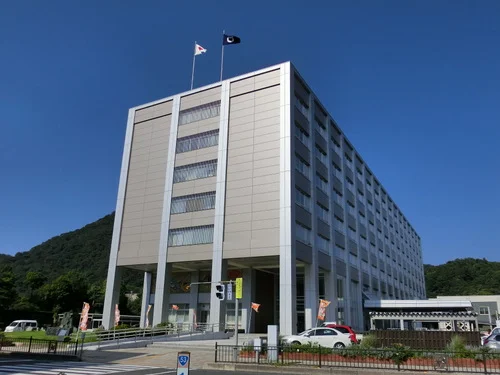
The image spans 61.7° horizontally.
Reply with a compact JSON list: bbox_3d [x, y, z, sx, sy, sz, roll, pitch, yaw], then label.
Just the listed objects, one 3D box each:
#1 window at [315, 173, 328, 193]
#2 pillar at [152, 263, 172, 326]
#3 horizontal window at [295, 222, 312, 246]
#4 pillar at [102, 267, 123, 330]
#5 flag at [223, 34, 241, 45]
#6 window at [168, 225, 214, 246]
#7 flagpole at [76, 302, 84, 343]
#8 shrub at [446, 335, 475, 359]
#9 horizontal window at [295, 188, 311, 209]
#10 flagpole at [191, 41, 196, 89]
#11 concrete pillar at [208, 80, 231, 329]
[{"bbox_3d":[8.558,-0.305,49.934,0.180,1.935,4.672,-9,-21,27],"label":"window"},{"bbox_3d":[-9.202,11.585,44.467,1.080,6.868,0.991,-9,-21,27],"label":"pillar"},{"bbox_3d":[5.427,5.095,43.760,0.160,1.920,4.600,-9,-21,27],"label":"horizontal window"},{"bbox_3d":[-15.734,12.588,48.011,1.095,6.825,1.058,-9,-21,27],"label":"pillar"},{"bbox_3d":[-2.343,-19.001,53.926,2.150,1.571,0.300,3,-19,-3],"label":"flag"},{"bbox_3d":[-6.286,5.233,44.813,5.876,1.982,0.250,-9,-21,27],"label":"window"},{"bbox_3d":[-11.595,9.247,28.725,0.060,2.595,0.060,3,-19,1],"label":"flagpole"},{"bbox_3d":[10.553,7.967,21.001,1.305,1.131,1.200,-7,-20,24],"label":"shrub"},{"bbox_3d":[5.514,1.474,44.974,0.160,1.920,4.600,-9,-21,27],"label":"horizontal window"},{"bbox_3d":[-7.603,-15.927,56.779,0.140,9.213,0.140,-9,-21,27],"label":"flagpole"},{"bbox_3d":[-2.870,0.976,46.451,1.140,28.460,1.200,-9,-21,27],"label":"concrete pillar"}]

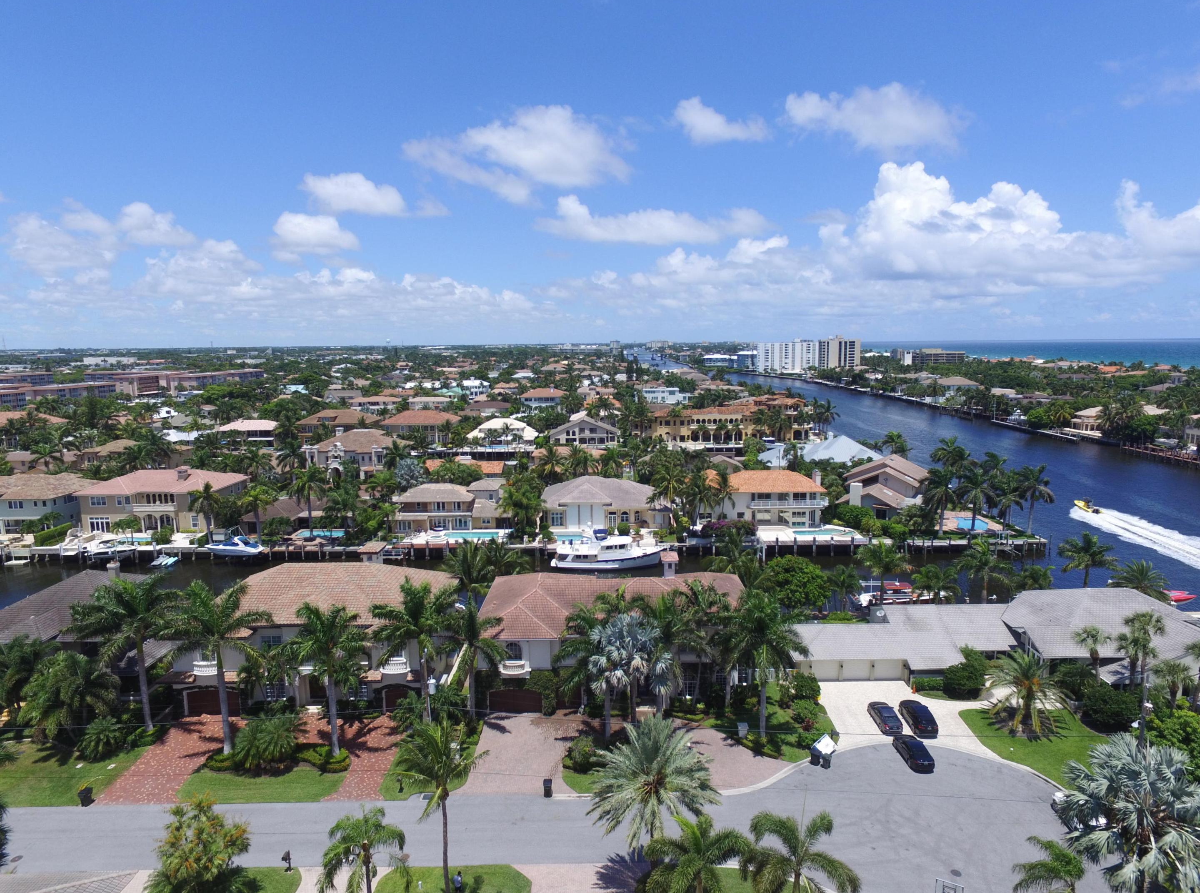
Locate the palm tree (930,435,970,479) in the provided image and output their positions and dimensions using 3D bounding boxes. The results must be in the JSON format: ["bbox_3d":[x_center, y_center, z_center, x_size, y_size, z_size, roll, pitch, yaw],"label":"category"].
[{"bbox_3d":[72.600,5.240,144.040,8.340,15.050,8.090,0,9,0],"label":"palm tree"}]

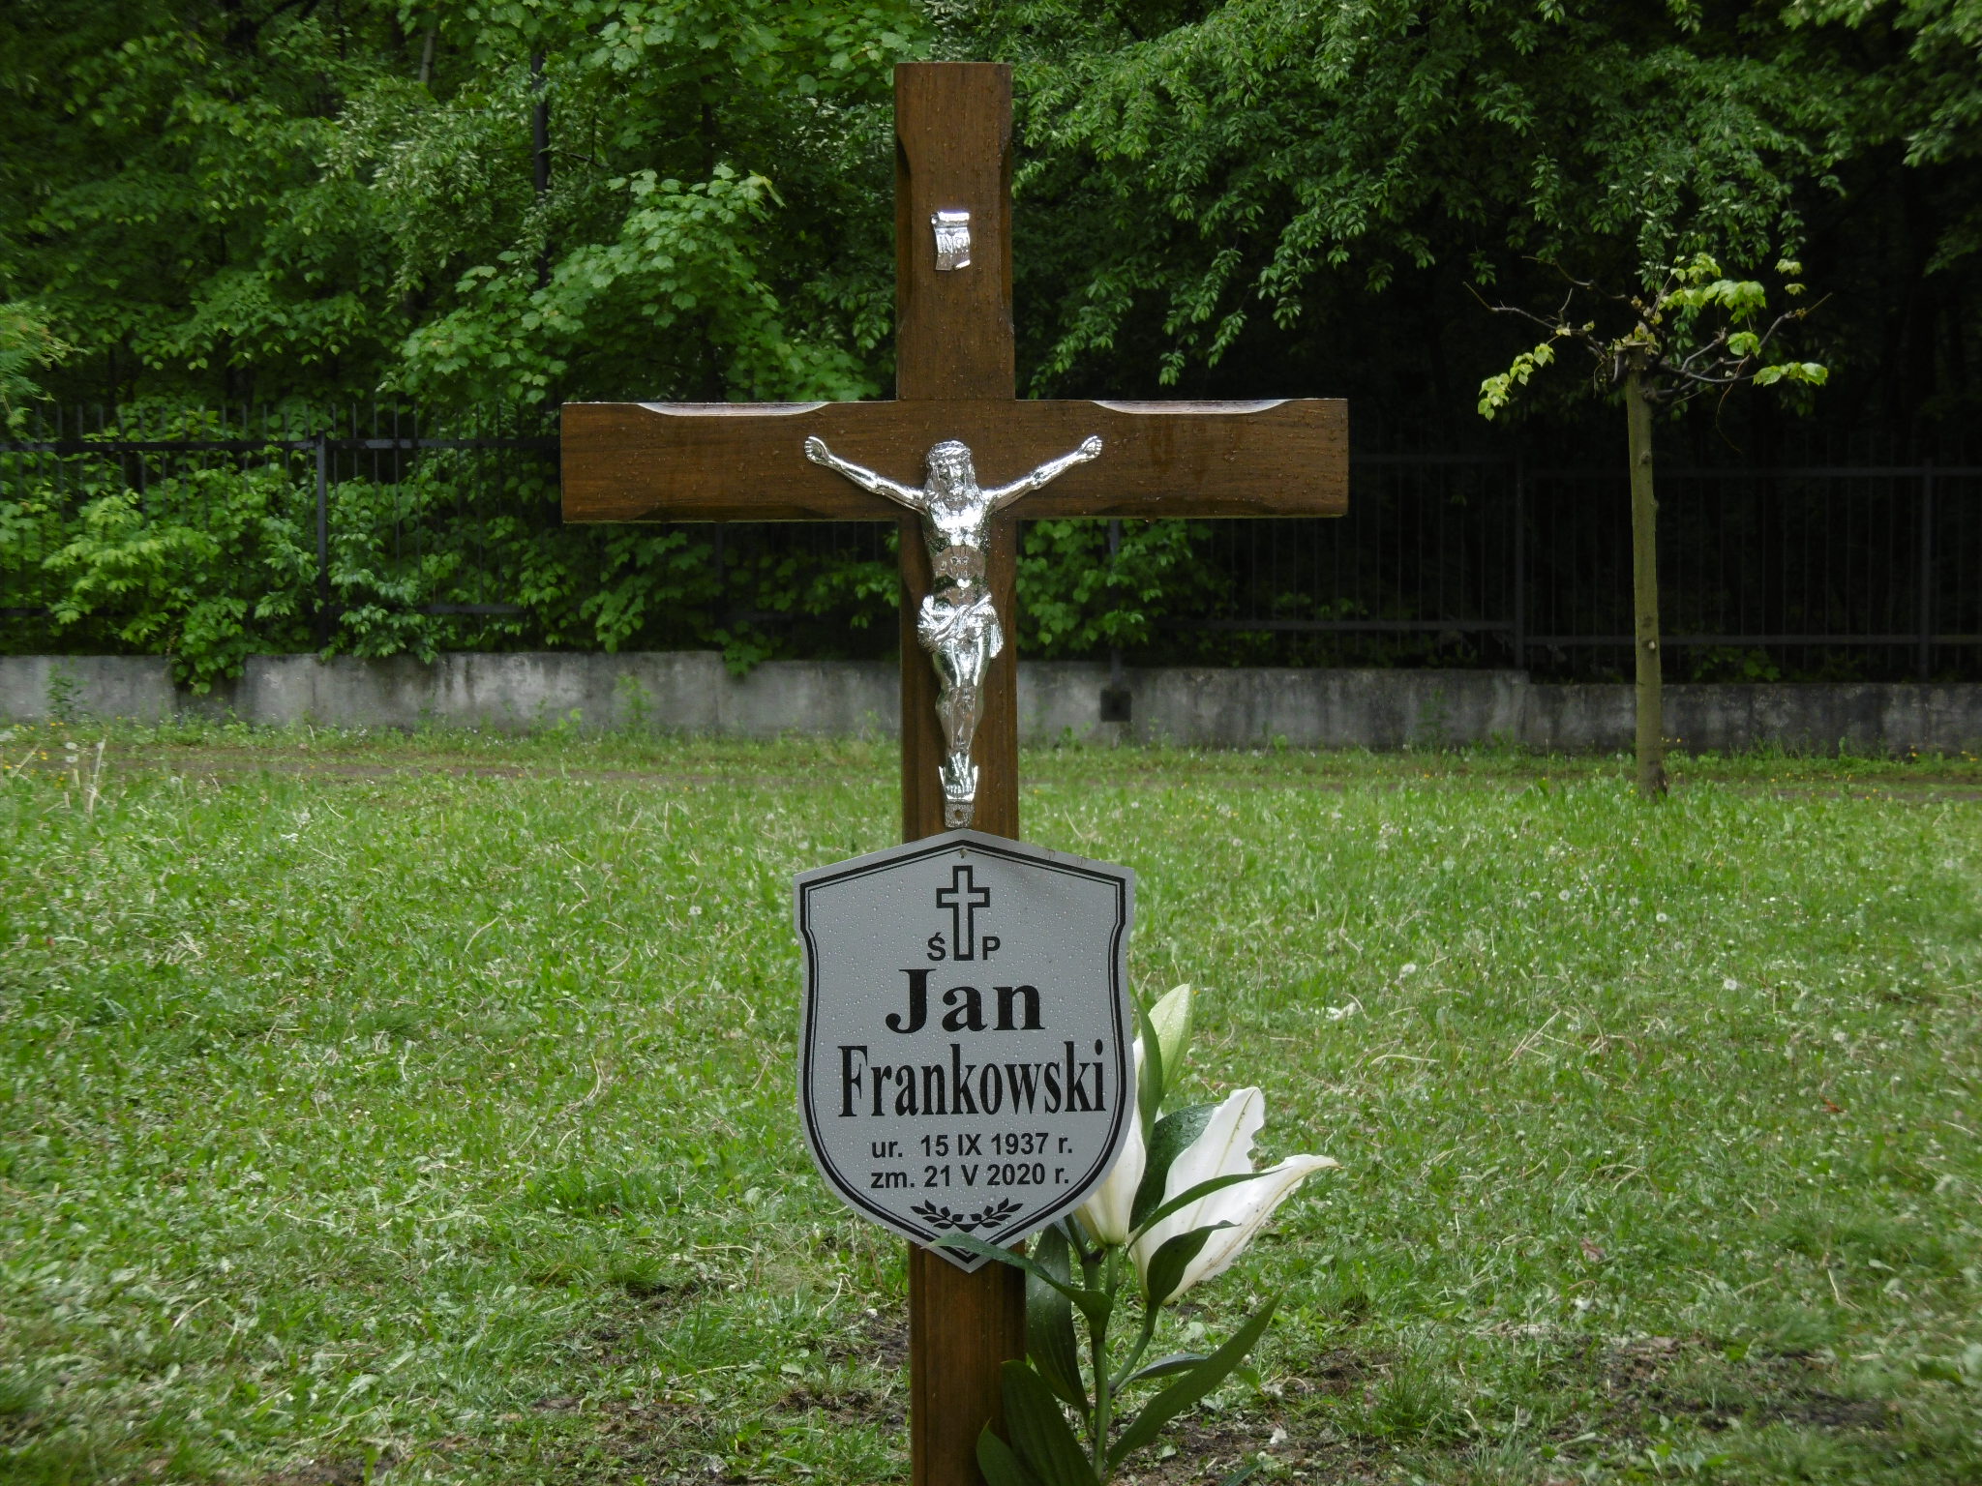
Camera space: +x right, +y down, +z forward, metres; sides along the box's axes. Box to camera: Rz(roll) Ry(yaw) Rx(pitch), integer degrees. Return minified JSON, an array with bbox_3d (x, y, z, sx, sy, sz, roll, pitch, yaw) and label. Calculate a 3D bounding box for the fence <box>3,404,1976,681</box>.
[{"bbox_3d":[0.000,-1.226,23.800,12.300,1.650,0.080,0,4,2],"label":"fence"}]

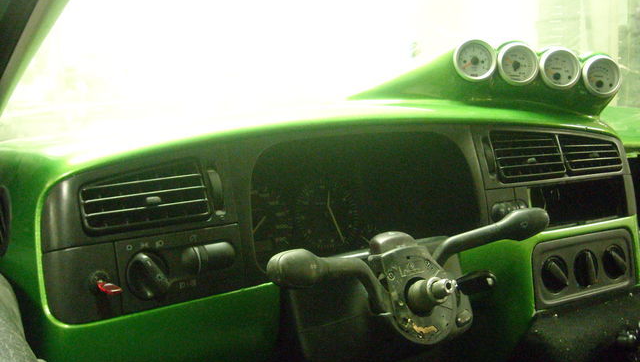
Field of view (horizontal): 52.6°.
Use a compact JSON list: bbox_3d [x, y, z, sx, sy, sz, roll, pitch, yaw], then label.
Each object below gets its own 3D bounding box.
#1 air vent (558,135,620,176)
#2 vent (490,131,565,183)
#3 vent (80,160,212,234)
[{"bbox_3d":[0.370,-0.037,0.908,0.111,0.059,0.035,-6,0,-23],"label":"air vent"},{"bbox_3d":[0.271,-0.034,0.863,0.115,0.069,0.035,-6,0,-23],"label":"vent"},{"bbox_3d":[-0.177,0.014,0.655,0.124,0.063,0.035,-7,0,-27],"label":"vent"}]

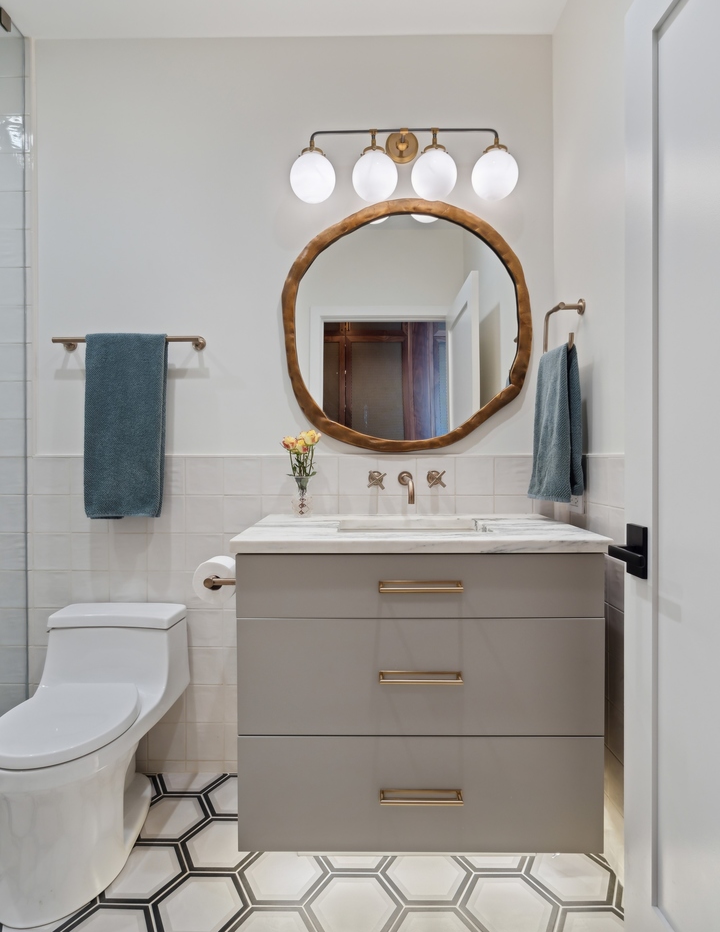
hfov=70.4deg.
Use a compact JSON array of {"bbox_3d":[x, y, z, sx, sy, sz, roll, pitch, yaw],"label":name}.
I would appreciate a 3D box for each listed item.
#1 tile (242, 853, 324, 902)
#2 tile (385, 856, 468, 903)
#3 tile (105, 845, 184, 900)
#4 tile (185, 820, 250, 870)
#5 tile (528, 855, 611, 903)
[{"bbox_3d":[-0.194,1.041,1.301,0.238,0.010,0.199,0,1,1],"label":"tile"},{"bbox_3d":[0.174,1.066,1.328,0.210,0.010,0.178,0,0,0],"label":"tile"},{"bbox_3d":[-0.562,1.051,1.315,0.218,0.010,0.184,0,1,0],"label":"tile"},{"bbox_3d":[-0.403,1.109,1.494,0.250,0.010,0.212,0,1,0],"label":"tile"},{"bbox_3d":[0.548,1.066,1.326,0.210,0.010,0.178,0,0,0],"label":"tile"}]

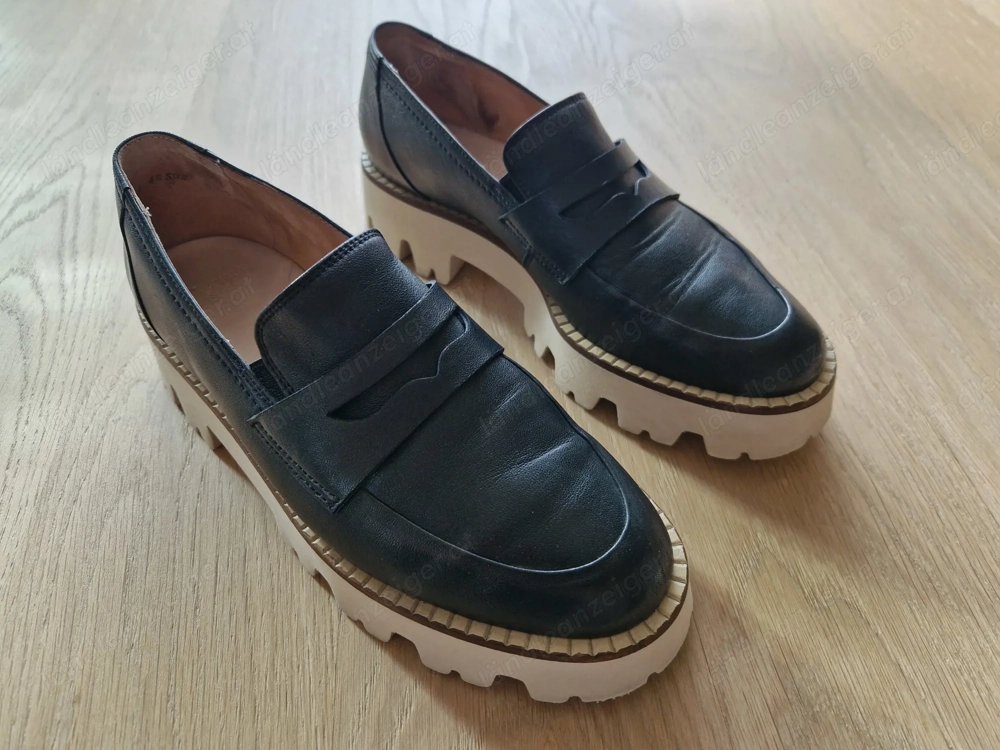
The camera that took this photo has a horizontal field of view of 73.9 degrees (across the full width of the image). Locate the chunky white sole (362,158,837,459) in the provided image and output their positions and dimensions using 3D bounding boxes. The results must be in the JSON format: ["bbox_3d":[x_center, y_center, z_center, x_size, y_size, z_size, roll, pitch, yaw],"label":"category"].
[{"bbox_3d":[0.034,-0.061,0.343,0.285,0.048,0.111,33,58,26],"label":"chunky white sole"}]

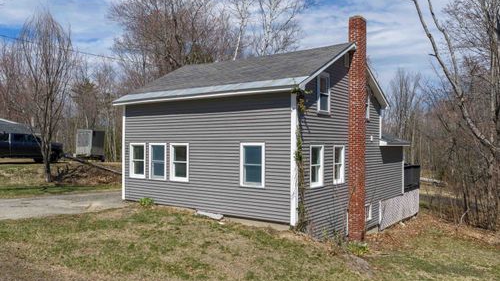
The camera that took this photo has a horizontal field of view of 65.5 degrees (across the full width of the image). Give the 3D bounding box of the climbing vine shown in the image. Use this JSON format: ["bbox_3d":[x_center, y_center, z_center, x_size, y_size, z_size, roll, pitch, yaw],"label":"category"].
[{"bbox_3d":[1.446,0.513,10.642,0.300,3.956,0.520,0,-1,37],"label":"climbing vine"}]

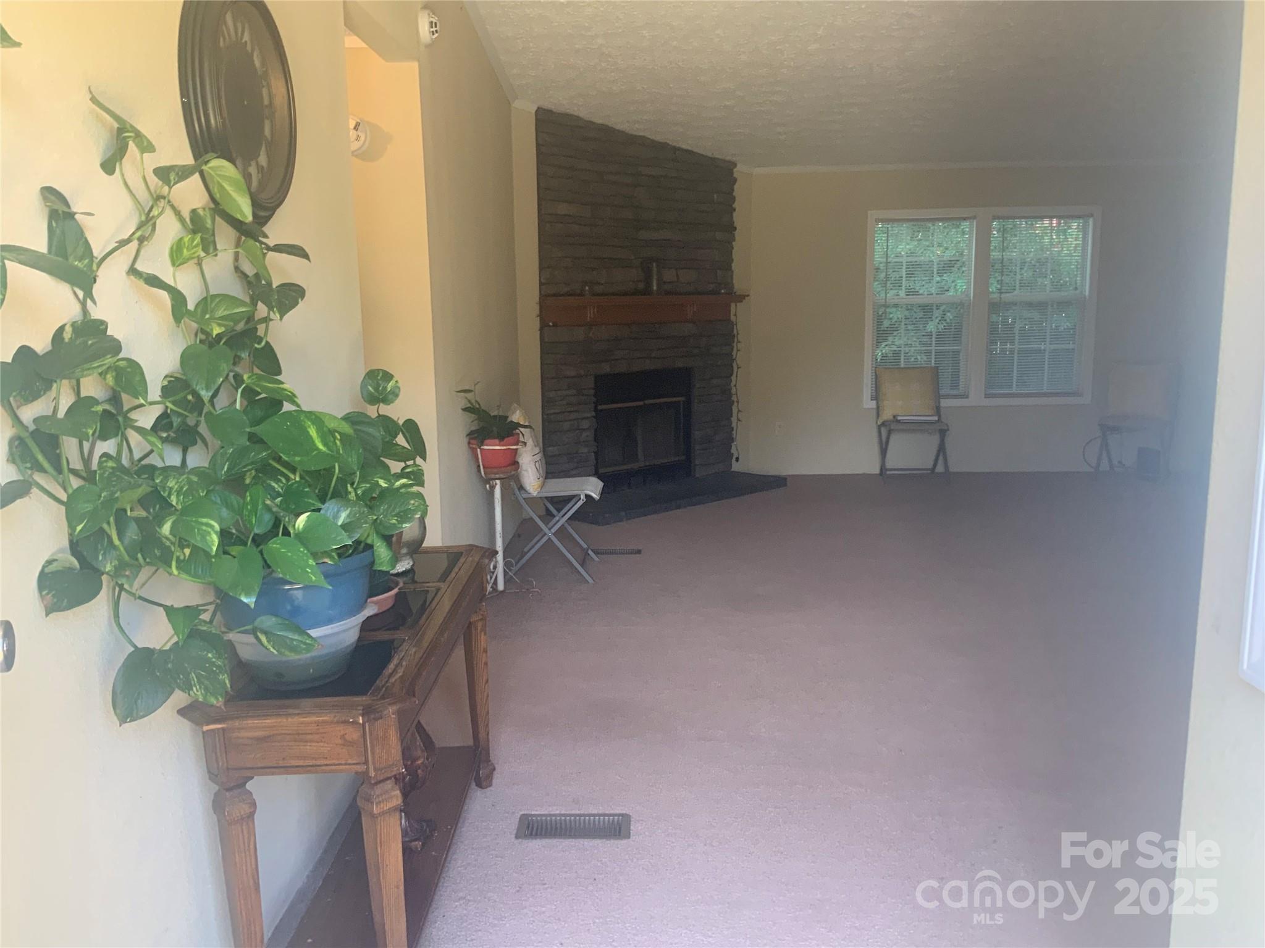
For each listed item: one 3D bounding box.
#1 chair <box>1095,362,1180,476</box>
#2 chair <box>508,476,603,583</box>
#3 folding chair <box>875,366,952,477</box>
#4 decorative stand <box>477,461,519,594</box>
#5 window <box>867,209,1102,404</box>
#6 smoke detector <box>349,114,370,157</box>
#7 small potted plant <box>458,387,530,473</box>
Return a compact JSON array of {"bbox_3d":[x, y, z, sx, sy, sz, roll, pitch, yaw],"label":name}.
[{"bbox_3d":[3.723,-0.386,7.791,0.480,0.830,0.480,5,11,33],"label":"chair"},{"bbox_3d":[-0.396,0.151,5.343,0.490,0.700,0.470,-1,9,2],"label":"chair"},{"bbox_3d":[2.083,-0.374,7.871,0.480,0.830,0.470,-1,9,2],"label":"folding chair"},{"bbox_3d":[-0.611,0.246,4.948,0.220,0.650,0.230,-1,9,2],"label":"decorative stand"},{"bbox_3d":[2.617,-1.244,7.969,1.710,1.460,0.090,-1,9,2],"label":"window"},{"bbox_3d":[-1.047,-1.254,3.913,0.142,0.142,0.050,-1,9,2],"label":"smoke detector"},{"bbox_3d":[-0.620,-0.198,4.819,0.310,0.410,0.330,-1,9,2],"label":"small potted plant"}]

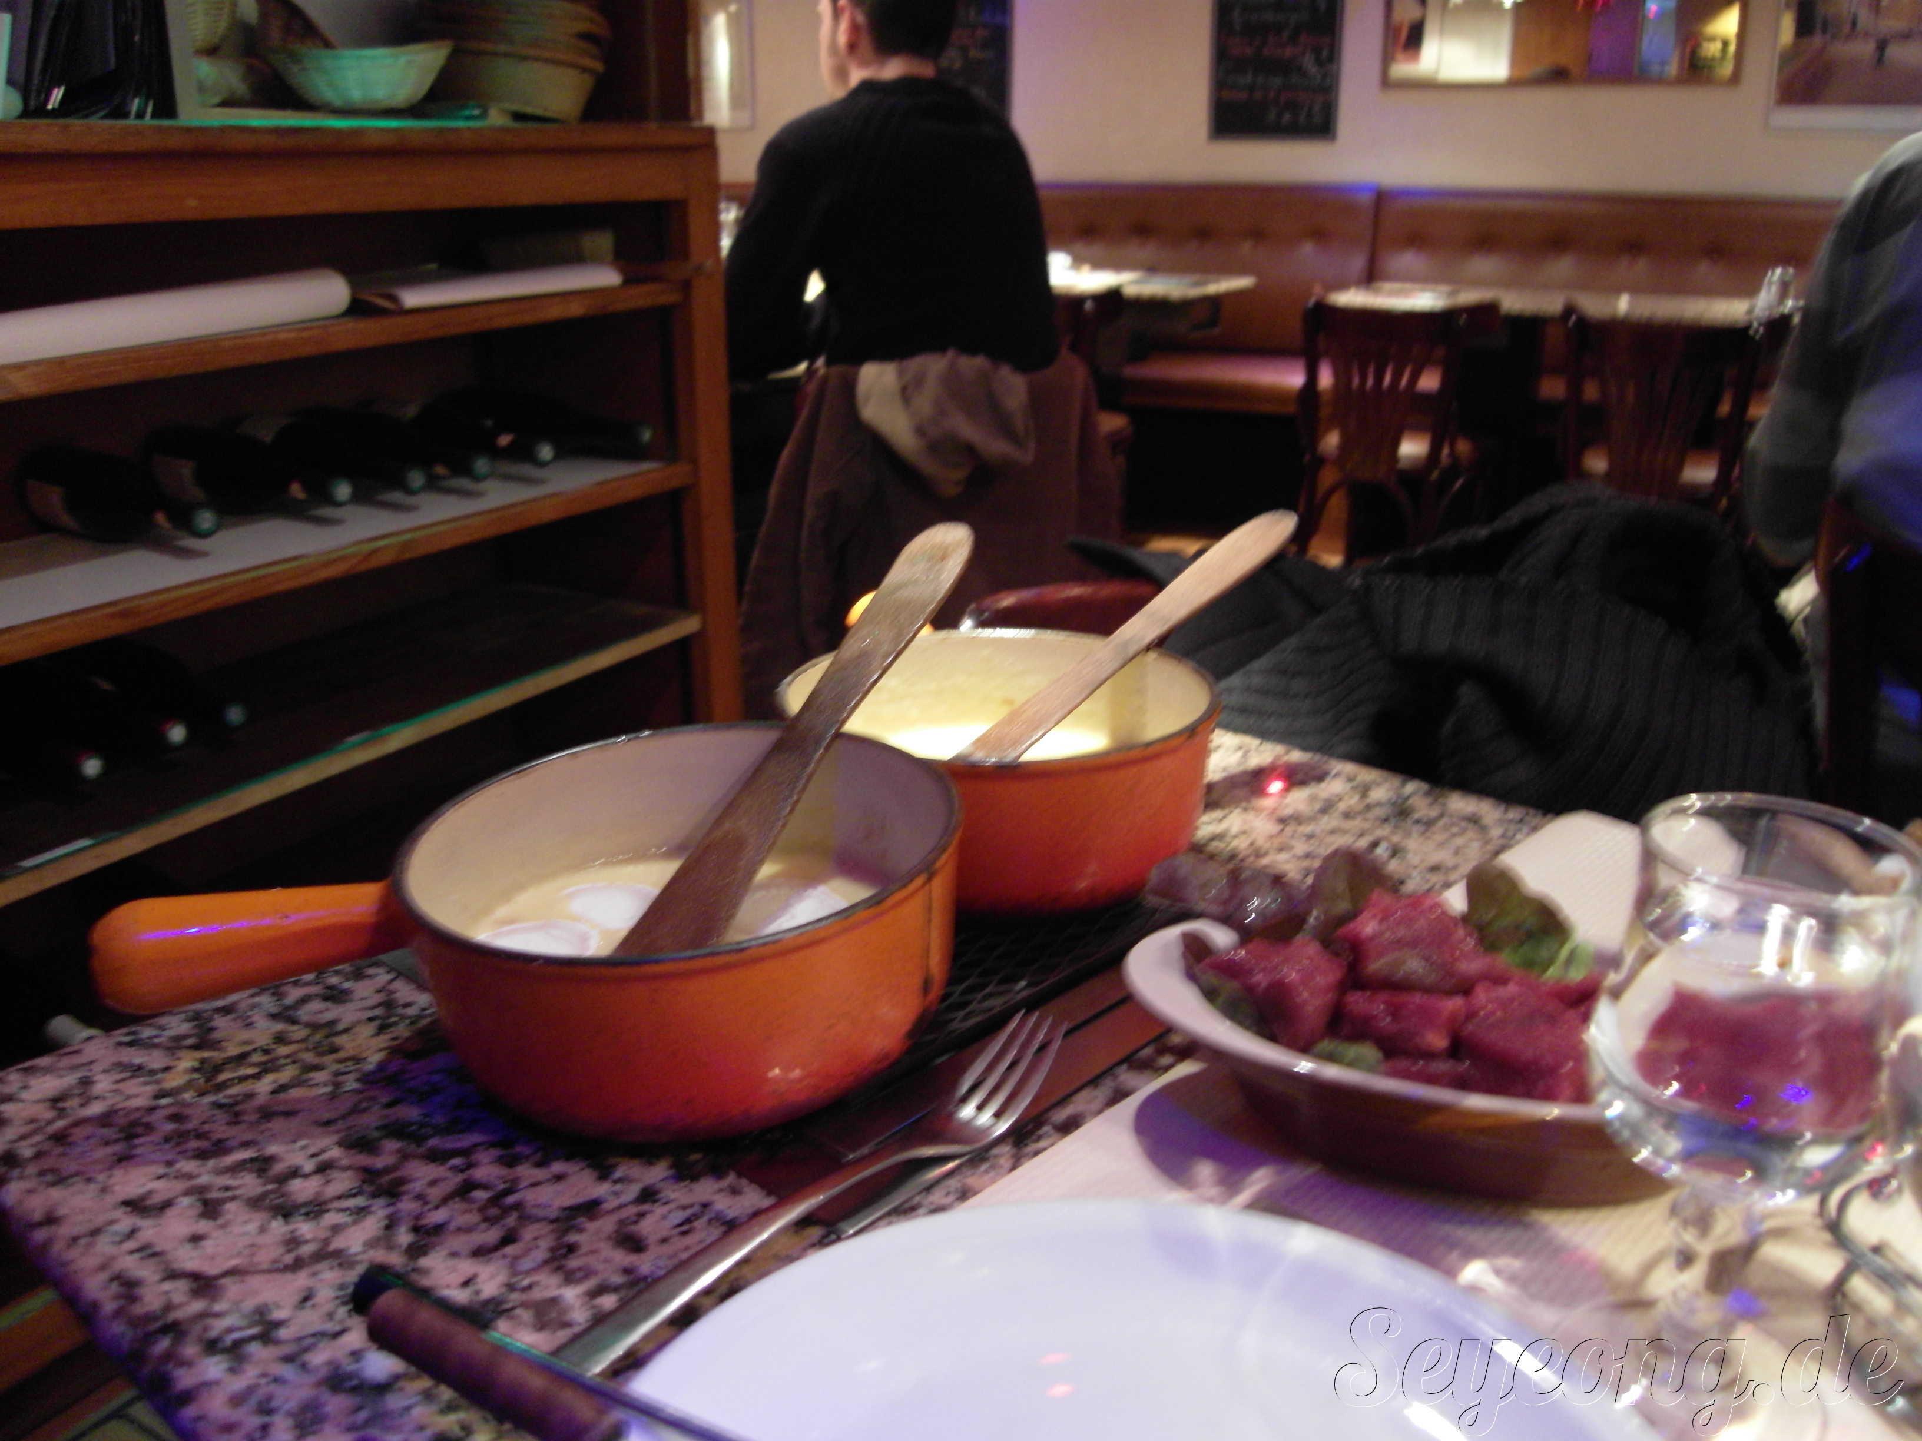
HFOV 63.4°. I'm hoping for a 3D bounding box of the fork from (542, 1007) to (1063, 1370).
[{"bbox_3d":[-0.038,0.141,0.485,0.026,0.022,0.207,16,30,38],"label":"fork"}]

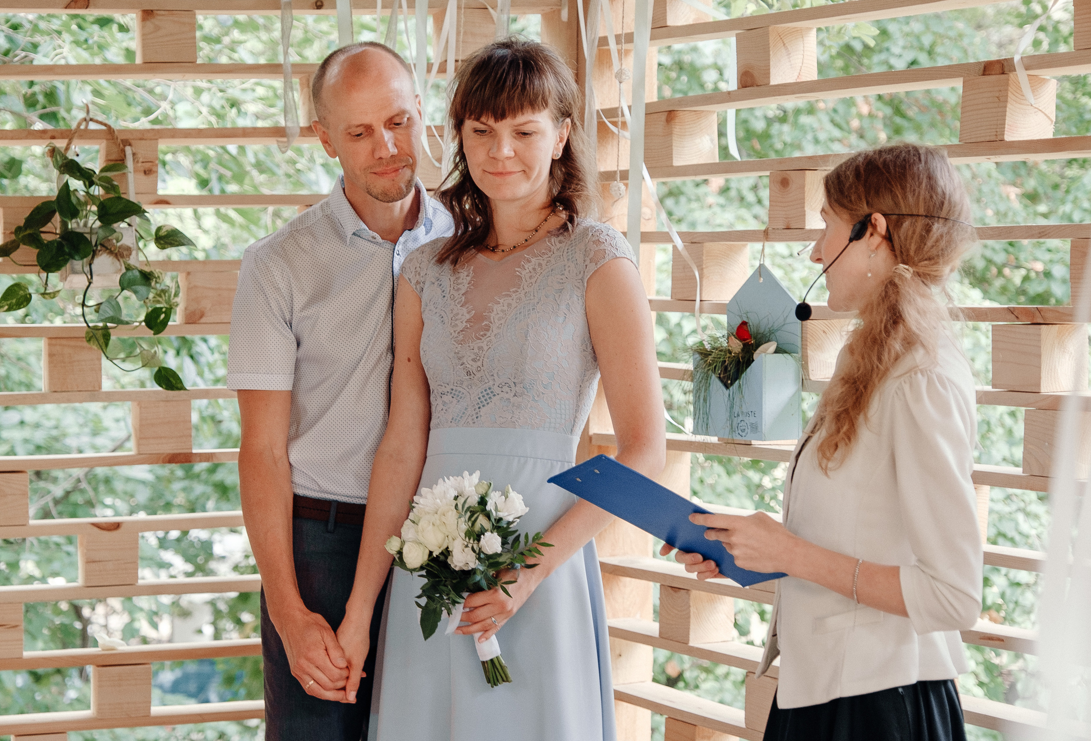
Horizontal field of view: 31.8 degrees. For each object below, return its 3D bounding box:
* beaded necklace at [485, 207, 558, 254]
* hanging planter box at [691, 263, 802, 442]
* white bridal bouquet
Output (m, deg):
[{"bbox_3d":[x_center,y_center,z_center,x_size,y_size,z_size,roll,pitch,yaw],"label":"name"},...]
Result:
[{"bbox_3d":[-0.041,-0.223,2.870,0.130,0.080,0.125,1,4,26],"label":"beaded necklace"},{"bbox_3d":[0.334,-0.034,3.189,0.080,0.289,0.180,-3,4,-36],"label":"hanging planter box"},{"bbox_3d":[-0.110,0.293,2.720,0.225,0.290,0.200,-8,20,11],"label":"white bridal bouquet"}]

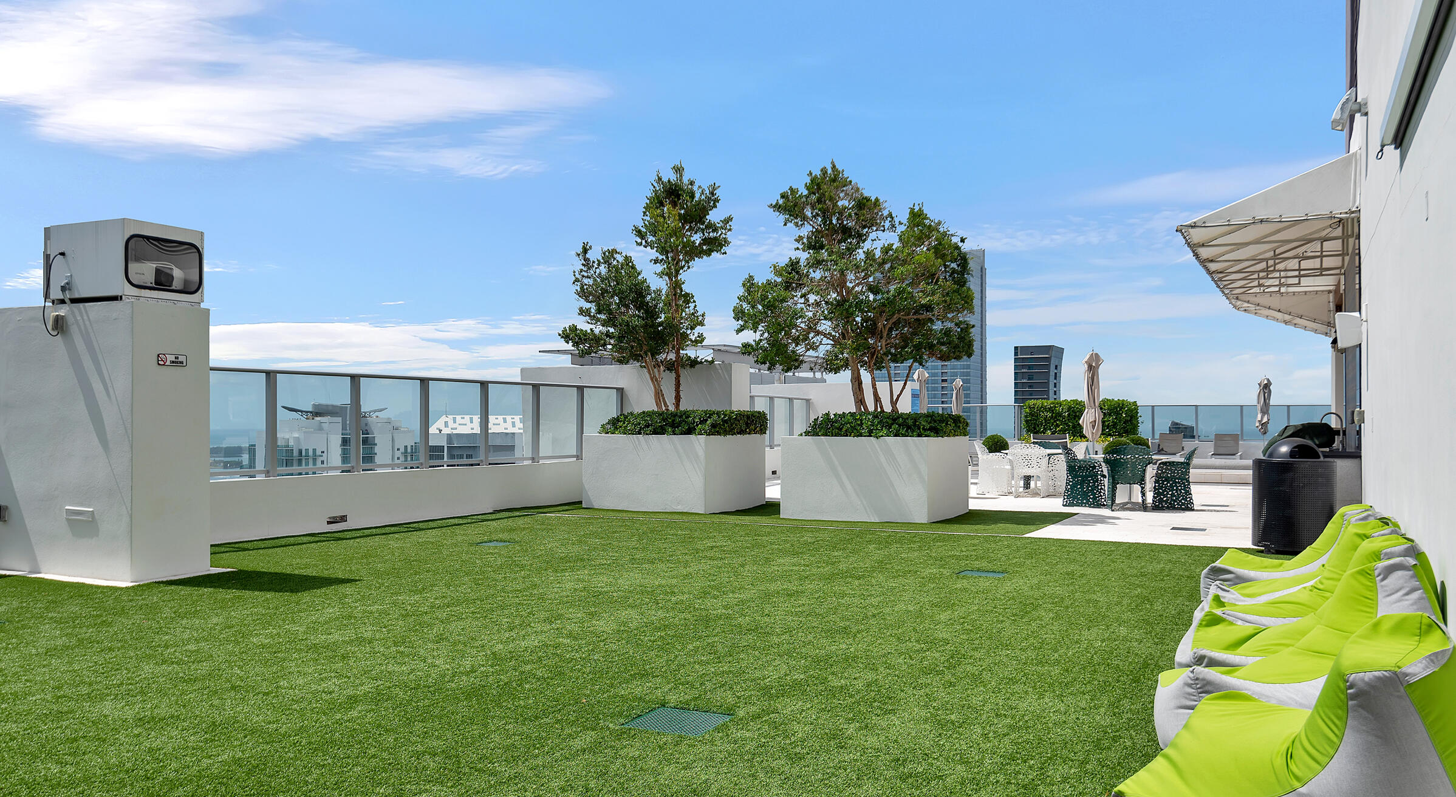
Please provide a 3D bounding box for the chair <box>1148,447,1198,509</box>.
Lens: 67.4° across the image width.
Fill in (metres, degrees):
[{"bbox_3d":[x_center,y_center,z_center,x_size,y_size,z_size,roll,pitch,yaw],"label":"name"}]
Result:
[{"bbox_3d":[6.000,1.064,14.641,0.584,0.816,0.604,-1,-1,23],"label":"chair"}]

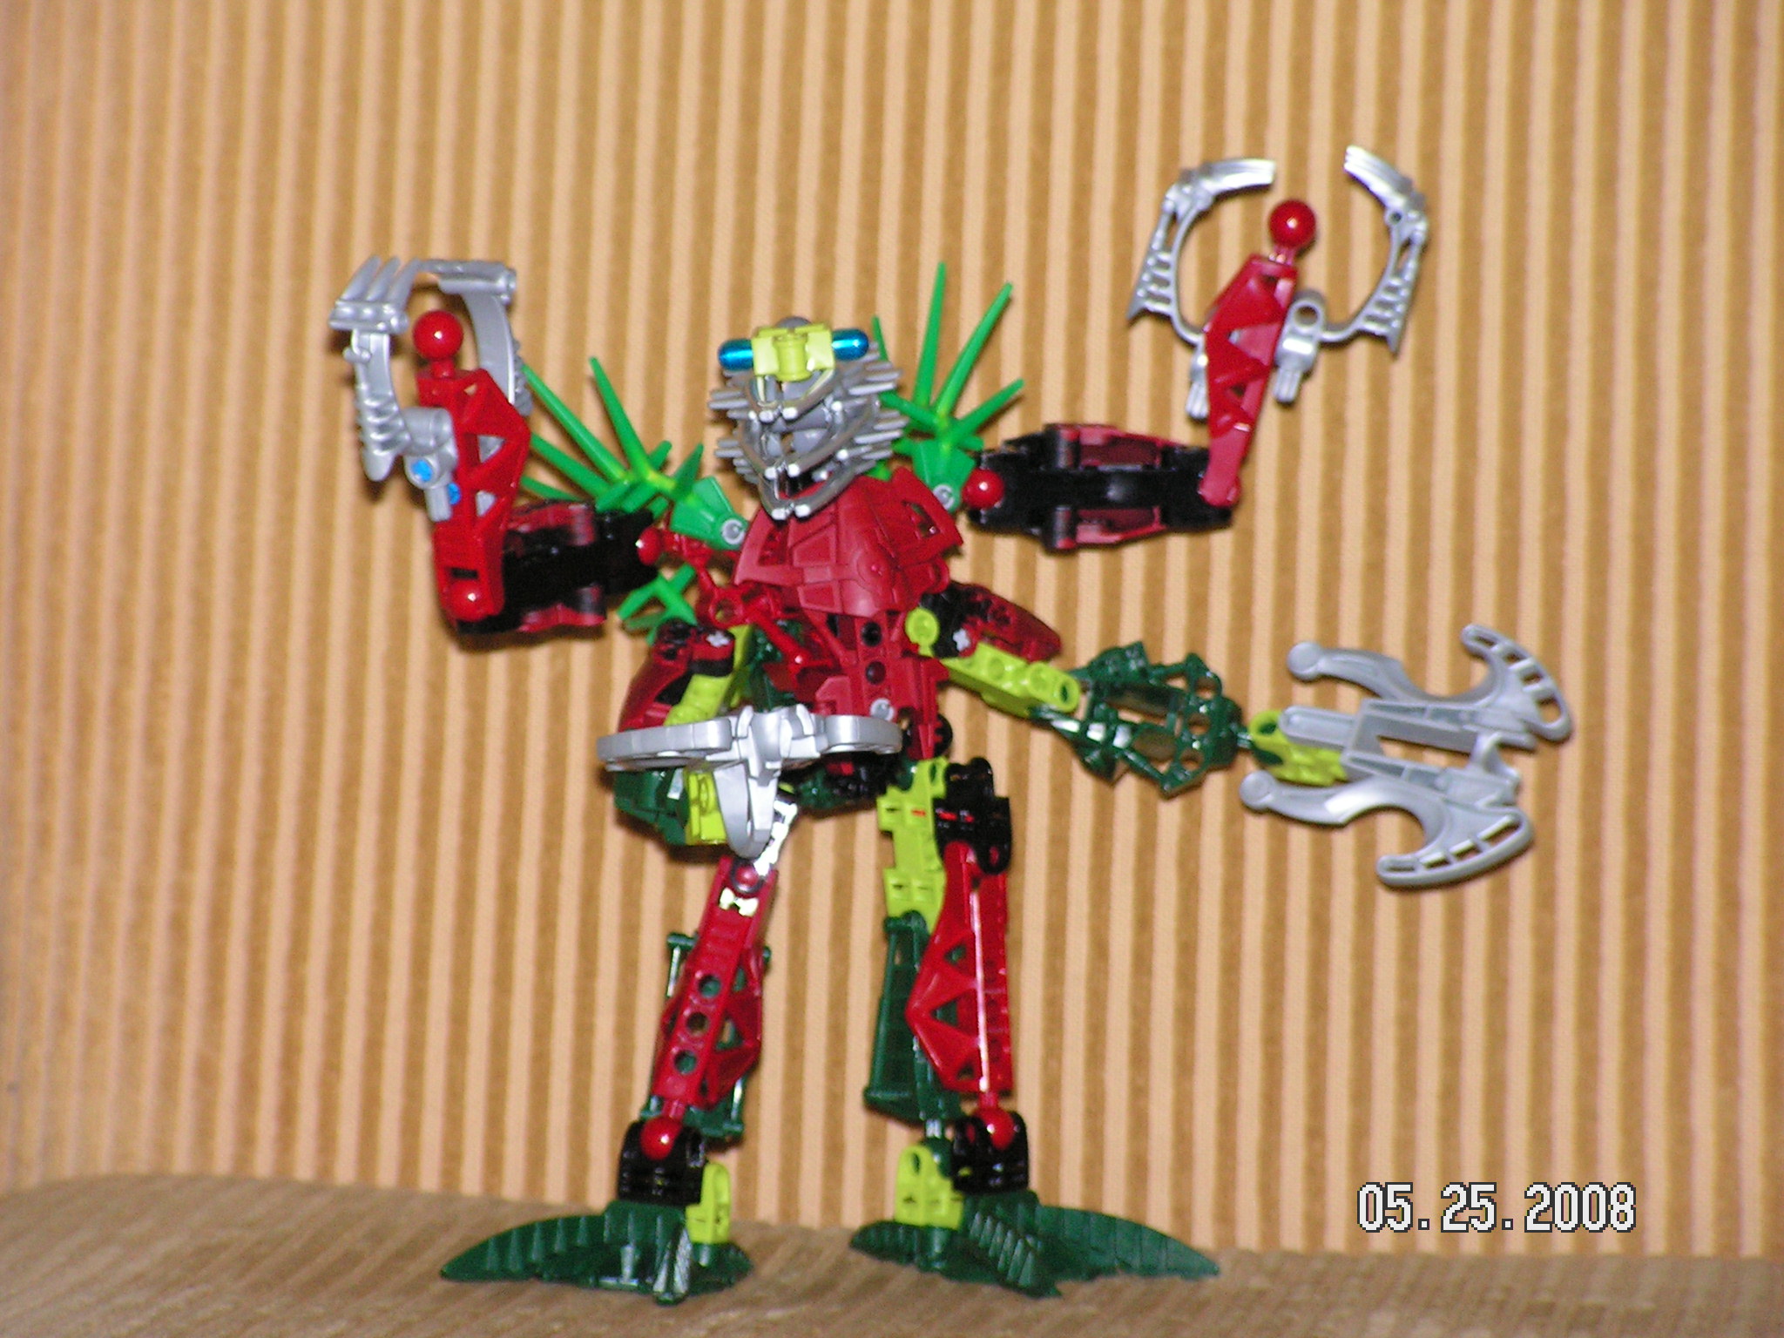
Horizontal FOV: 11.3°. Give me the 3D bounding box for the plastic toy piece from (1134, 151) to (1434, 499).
[{"bbox_3d":[0.081,-0.074,1.940,0.058,0.083,0.028,17,6,4],"label":"plastic toy piece"}]

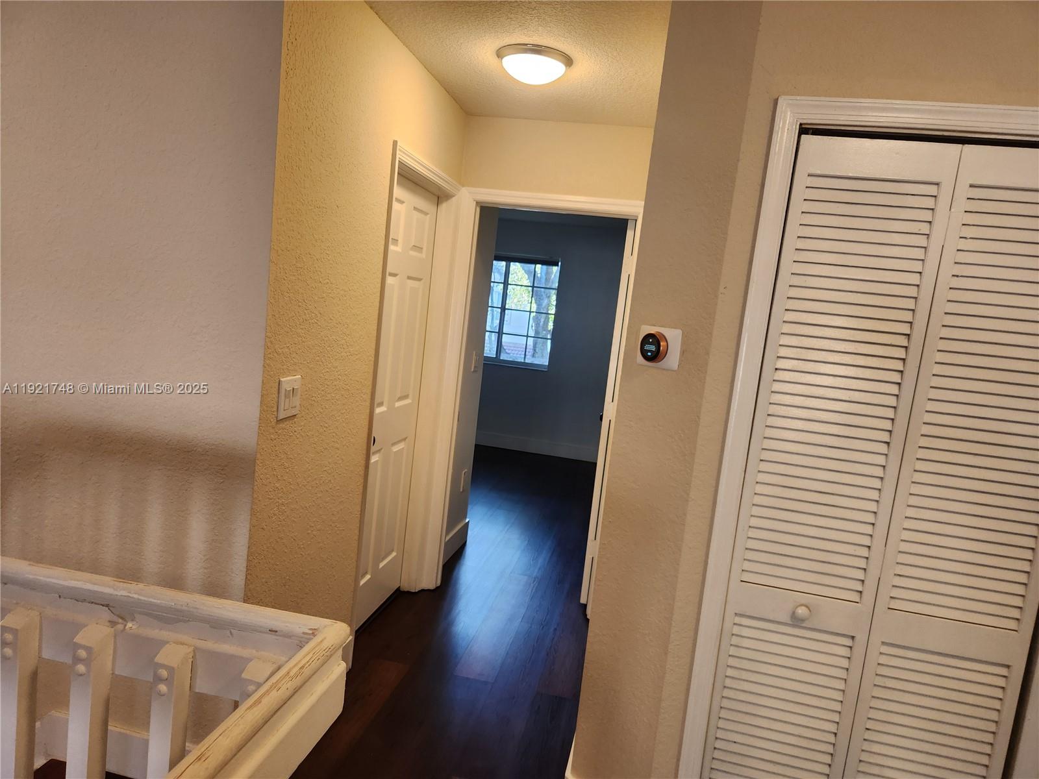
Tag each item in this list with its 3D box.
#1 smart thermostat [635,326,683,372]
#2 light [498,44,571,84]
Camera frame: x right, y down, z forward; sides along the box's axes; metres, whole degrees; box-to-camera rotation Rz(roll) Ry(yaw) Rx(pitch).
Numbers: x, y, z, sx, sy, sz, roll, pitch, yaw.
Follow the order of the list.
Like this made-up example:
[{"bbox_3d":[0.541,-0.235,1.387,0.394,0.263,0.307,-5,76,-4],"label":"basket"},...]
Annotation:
[{"bbox_3d":[0.358,-0.112,1.834,0.033,0.107,0.150,1,9,-35],"label":"smart thermostat"},{"bbox_3d":[0.052,-1.167,2.524,0.284,0.090,0.284,8,7,10],"label":"light"}]

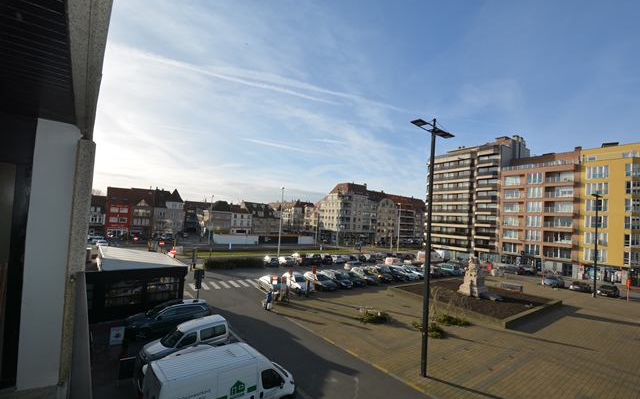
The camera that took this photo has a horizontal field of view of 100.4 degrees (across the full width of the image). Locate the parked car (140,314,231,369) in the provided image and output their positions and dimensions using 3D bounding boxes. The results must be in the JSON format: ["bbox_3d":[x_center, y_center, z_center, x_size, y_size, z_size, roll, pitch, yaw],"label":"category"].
[{"bbox_3d":[-7.280,7.760,14.700,4.130,1.800,1.740,7,-5,-44],"label":"parked car"}]

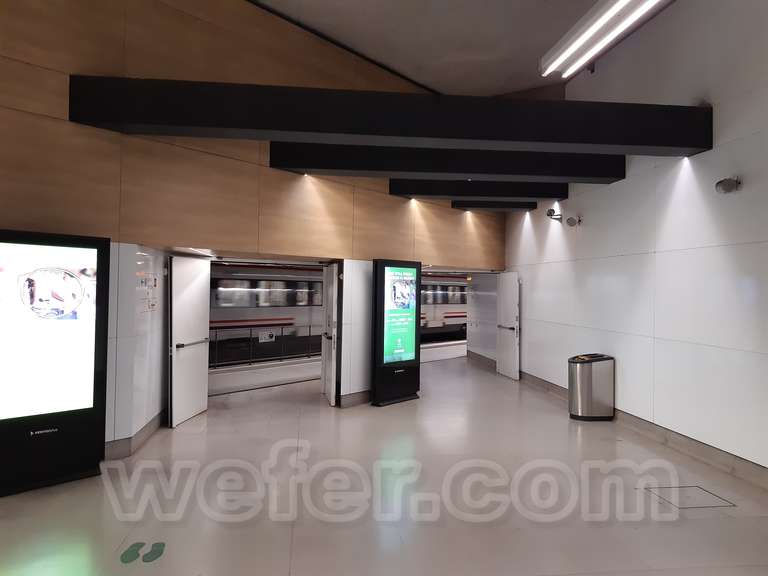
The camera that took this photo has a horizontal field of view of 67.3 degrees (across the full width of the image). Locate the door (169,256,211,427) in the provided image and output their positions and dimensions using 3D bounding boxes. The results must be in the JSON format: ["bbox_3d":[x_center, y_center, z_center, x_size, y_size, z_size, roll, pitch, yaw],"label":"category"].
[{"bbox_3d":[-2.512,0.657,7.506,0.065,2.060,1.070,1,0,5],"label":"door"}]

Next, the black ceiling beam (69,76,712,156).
[{"bbox_3d":[0.211,-1.682,5.766,6.230,0.425,0.395,1,0,-6],"label":"black ceiling beam"}]

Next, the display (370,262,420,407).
[{"bbox_3d":[0.195,0.661,8.792,0.185,2.140,1.010,1,0,40],"label":"display"}]

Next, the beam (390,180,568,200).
[{"bbox_3d":[1.524,-1.645,9.324,2.840,0.418,0.400,1,0,-6],"label":"beam"}]

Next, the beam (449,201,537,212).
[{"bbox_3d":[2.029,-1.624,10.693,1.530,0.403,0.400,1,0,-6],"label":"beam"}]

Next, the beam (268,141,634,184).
[{"bbox_3d":[0.847,-1.664,7.524,4.560,0.423,0.400,1,0,-6],"label":"beam"}]

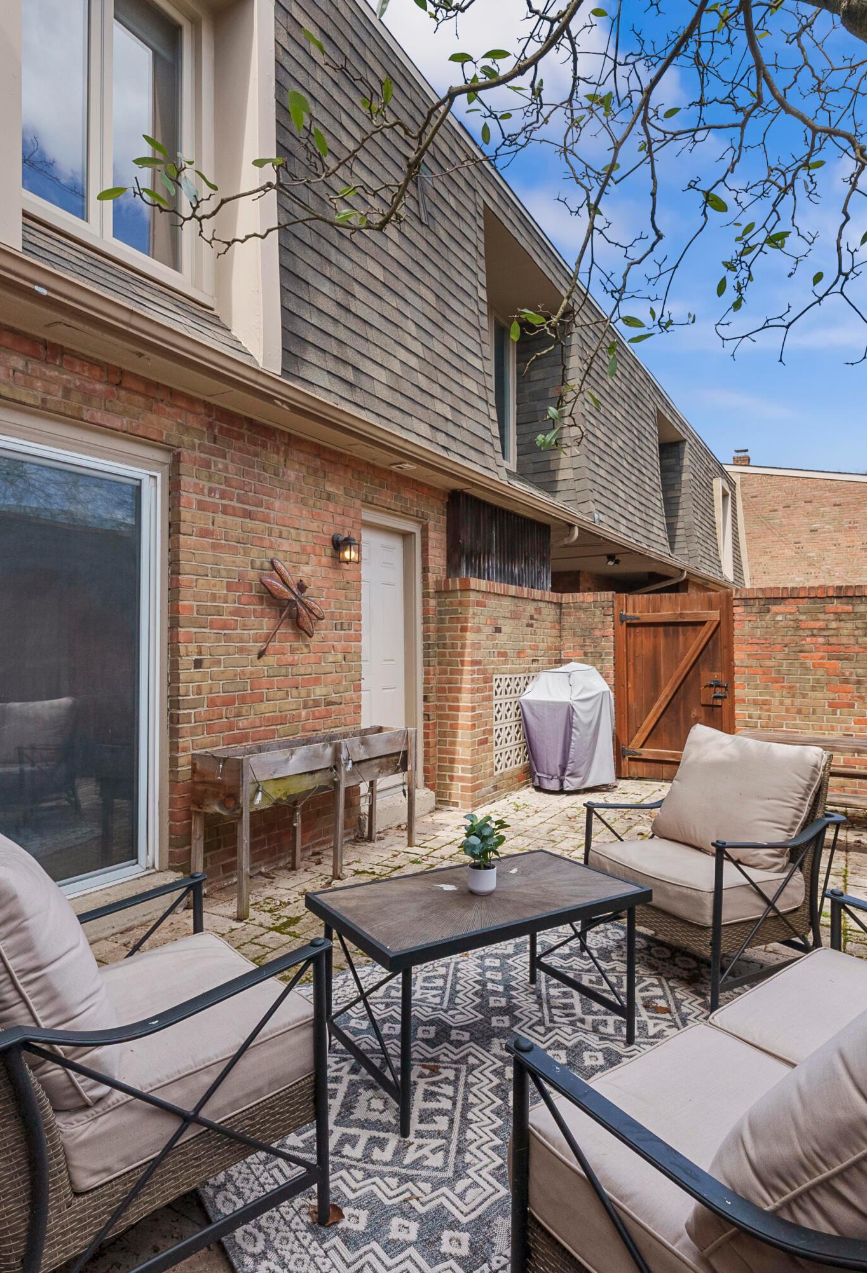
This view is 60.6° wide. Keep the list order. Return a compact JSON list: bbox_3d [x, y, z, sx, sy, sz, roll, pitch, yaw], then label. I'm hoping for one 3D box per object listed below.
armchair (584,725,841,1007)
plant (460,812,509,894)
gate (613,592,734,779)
[{"bbox_3d":[1.210,0.895,3.210,0.850,0.920,0.740,1,-1,-33],"label":"armchair"},{"bbox_3d":[0.170,0.742,2.560,0.160,0.265,0.160,0,-1,0],"label":"plant"},{"bbox_3d":[2.429,0.508,7.540,1.170,1.890,0.100,-1,-1,31],"label":"gate"}]

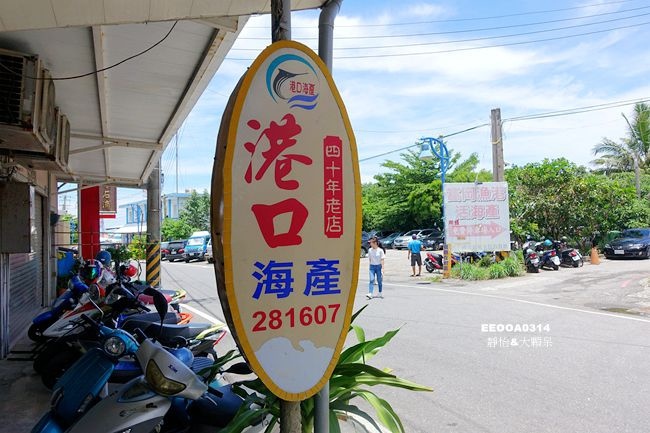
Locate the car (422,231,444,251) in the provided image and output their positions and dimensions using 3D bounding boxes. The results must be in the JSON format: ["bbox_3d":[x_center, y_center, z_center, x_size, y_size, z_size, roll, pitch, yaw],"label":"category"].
[{"bbox_3d":[10.337,1.998,36.927,4.500,1.680,1.820,0,-2,-36],"label":"car"}]

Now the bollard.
[{"bbox_3d":[12.505,1.835,20.052,0.390,0.750,0.390,-3,-3,32],"label":"bollard"}]

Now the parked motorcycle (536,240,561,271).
[{"bbox_3d":[8.761,1.473,16.999,0.700,1.150,1.800,-1,-2,10],"label":"parked motorcycle"}]

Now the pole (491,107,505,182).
[{"bbox_3d":[6.719,-0.981,16.733,0.400,6.400,0.400,-2,-3,22],"label":"pole"}]

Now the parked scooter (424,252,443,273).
[{"bbox_3d":[4.837,1.758,17.622,1.800,1.100,0.680,-3,-3,25],"label":"parked scooter"}]

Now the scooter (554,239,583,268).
[{"bbox_3d":[10.826,1.662,19.297,0.700,1.120,1.800,-1,-2,-2],"label":"scooter"}]

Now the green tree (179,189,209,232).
[{"bbox_3d":[-13.330,0.620,45.137,3.900,6.600,3.900,-1,-2,-16],"label":"green tree"}]

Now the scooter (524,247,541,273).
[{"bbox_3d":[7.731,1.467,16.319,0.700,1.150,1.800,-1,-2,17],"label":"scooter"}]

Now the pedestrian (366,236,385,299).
[{"bbox_3d":[1.308,1.337,11.433,0.480,1.610,0.400,-3,-3,25],"label":"pedestrian"}]

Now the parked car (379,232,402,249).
[{"bbox_3d":[7.389,2.248,40.825,4.300,1.520,1.730,1,-2,-37],"label":"parked car"}]

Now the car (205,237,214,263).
[{"bbox_3d":[-5.912,2.056,28.225,1.740,1.550,4.400,-1,-2,17],"label":"car"}]

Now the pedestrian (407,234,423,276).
[{"bbox_3d":[3.480,1.491,16.984,0.600,1.650,0.380,-2,-2,12],"label":"pedestrian"}]

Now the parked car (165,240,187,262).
[{"bbox_3d":[-10.162,2.548,32.682,1.760,1.550,4.400,-2,-2,11],"label":"parked car"}]

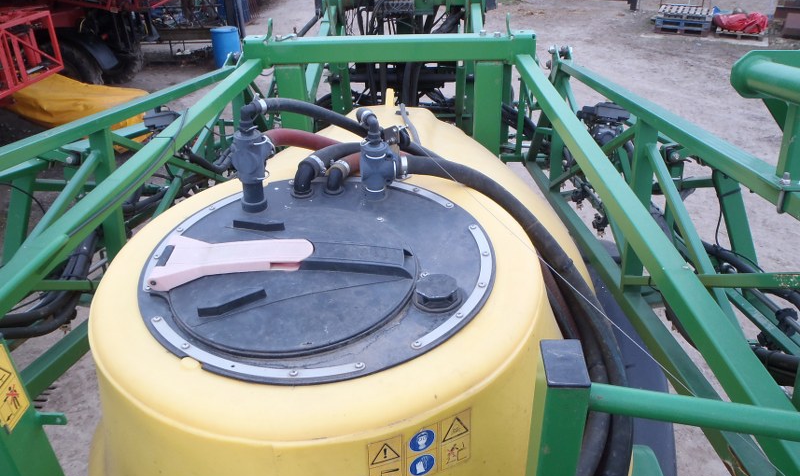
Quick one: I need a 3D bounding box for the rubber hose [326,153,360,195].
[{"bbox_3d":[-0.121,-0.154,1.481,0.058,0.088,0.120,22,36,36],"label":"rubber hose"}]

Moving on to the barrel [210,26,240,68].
[{"bbox_3d":[-3.525,-3.830,13.261,0.575,0.920,0.575,-2,29,0],"label":"barrel"}]

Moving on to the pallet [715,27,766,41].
[{"bbox_3d":[8.025,-4.827,15.191,1.002,0.150,1.100,14,33,27],"label":"pallet"}]

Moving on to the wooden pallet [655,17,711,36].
[{"bbox_3d":[6.944,-5.184,15.748,1.209,0.300,1.030,14,32,26],"label":"wooden pallet"}]

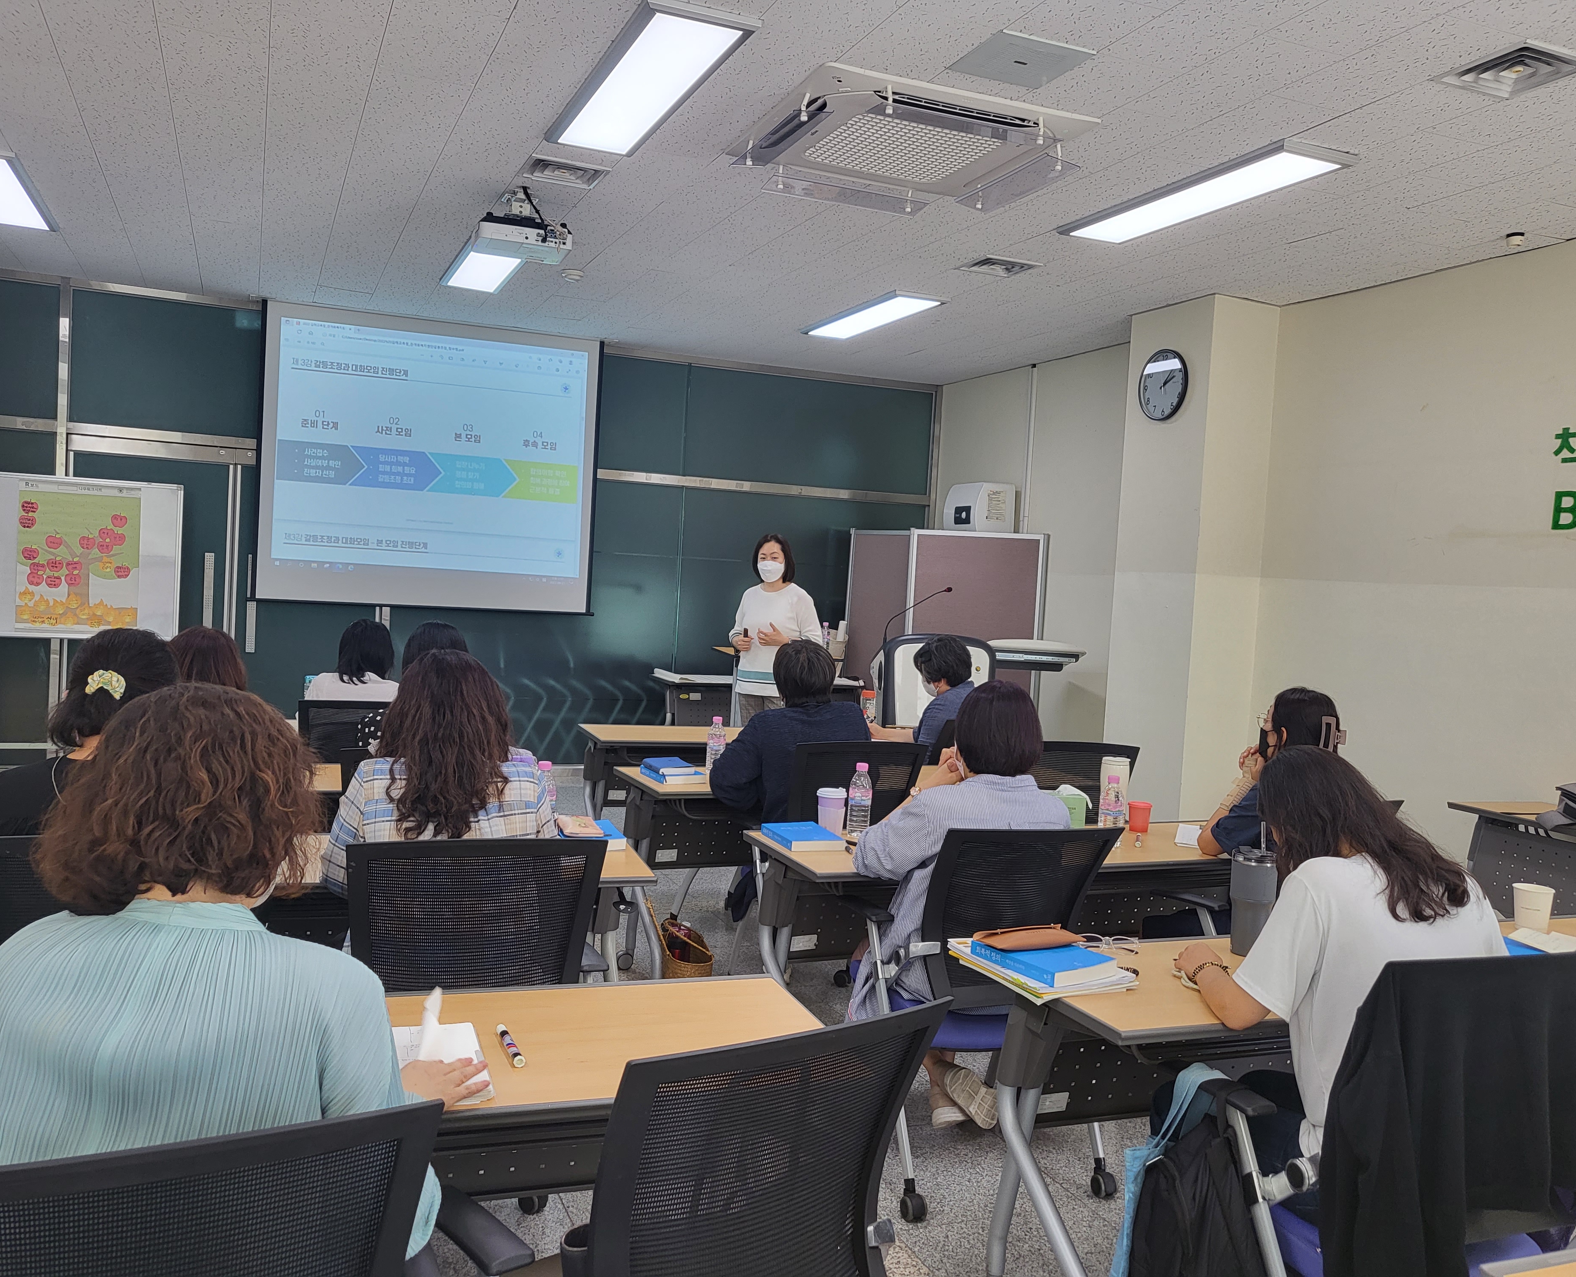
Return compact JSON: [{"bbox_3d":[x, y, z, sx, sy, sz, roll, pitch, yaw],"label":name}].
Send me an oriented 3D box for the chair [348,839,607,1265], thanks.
[{"bbox_3d":[-0.682,0.811,2.621,0.600,0.910,0.600,2,3,-20],"label":"chair"}]

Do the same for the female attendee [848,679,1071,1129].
[{"bbox_3d":[0.417,0.693,3.089,0.530,1.210,0.620,2,3,-23],"label":"female attendee"}]

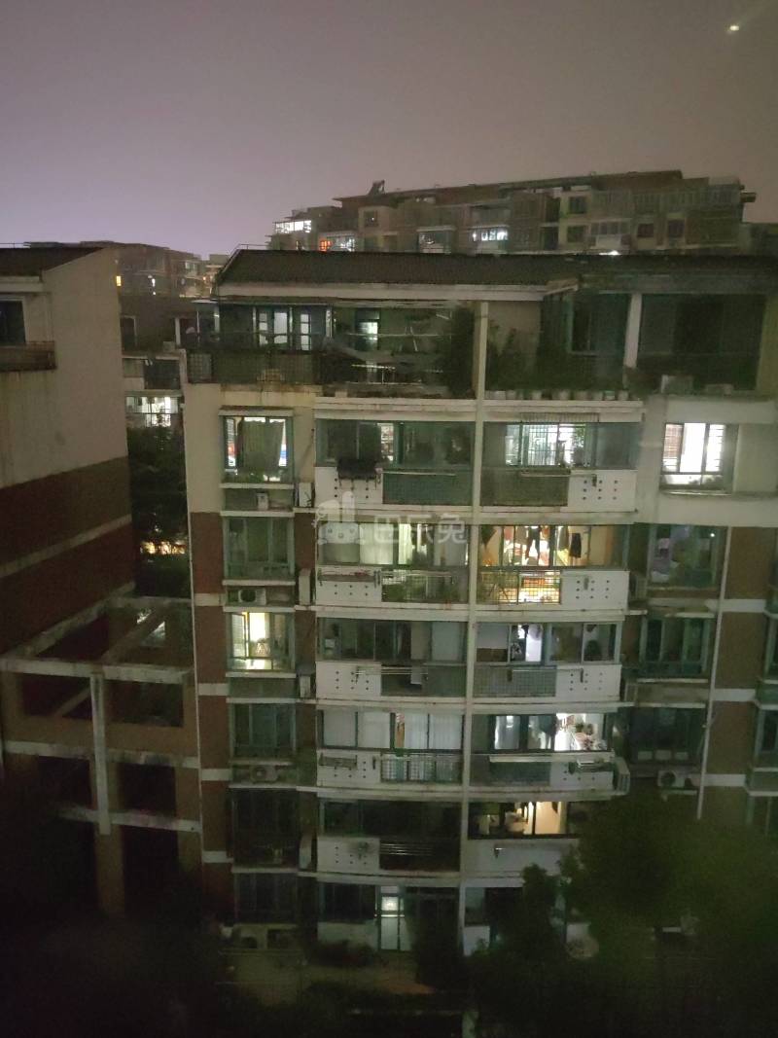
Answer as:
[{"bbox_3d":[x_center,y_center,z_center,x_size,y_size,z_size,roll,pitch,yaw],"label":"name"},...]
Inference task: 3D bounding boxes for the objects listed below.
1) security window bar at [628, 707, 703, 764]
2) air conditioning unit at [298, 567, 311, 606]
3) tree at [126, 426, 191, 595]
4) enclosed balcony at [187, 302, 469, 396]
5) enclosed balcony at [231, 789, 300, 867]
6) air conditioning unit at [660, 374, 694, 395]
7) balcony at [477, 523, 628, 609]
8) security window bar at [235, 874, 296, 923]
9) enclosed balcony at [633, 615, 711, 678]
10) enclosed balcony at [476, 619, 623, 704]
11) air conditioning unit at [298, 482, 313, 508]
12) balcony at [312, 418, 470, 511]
[{"bbox_3d":[8.305,6.410,24.534,2.115,1.802,0.600,1,12,-1],"label":"security window bar"},{"bbox_3d":[-2.405,1.973,23.524,0.334,0.874,0.780,1,13,0],"label":"air conditioning unit"},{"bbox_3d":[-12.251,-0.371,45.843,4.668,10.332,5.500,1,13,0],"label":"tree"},{"bbox_3d":[-1.639,-4.825,22.987,7.507,2.350,2.400,1,12,-1],"label":"enclosed balcony"},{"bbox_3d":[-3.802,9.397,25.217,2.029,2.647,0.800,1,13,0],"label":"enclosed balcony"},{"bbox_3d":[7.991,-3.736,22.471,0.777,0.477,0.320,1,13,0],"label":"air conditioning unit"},{"bbox_3d":[4.631,1.233,23.552,4.284,2.513,1.400,1,13,0],"label":"balcony"},{"bbox_3d":[-3.895,11.981,25.770,1.910,1.769,0.300,1,13,0],"label":"security window bar"},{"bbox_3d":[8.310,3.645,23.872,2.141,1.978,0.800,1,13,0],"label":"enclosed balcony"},{"bbox_3d":[4.612,4.057,24.199,4.121,2.479,1.200,1,12,-1],"label":"enclosed balcony"},{"bbox_3d":[-2.373,-0.703,23.211,0.352,0.637,0.820,1,12,-1],"label":"air conditioning unit"},{"bbox_3d":[0.184,-1.686,23.378,4.420,2.464,1.500,1,11,2],"label":"balcony"}]

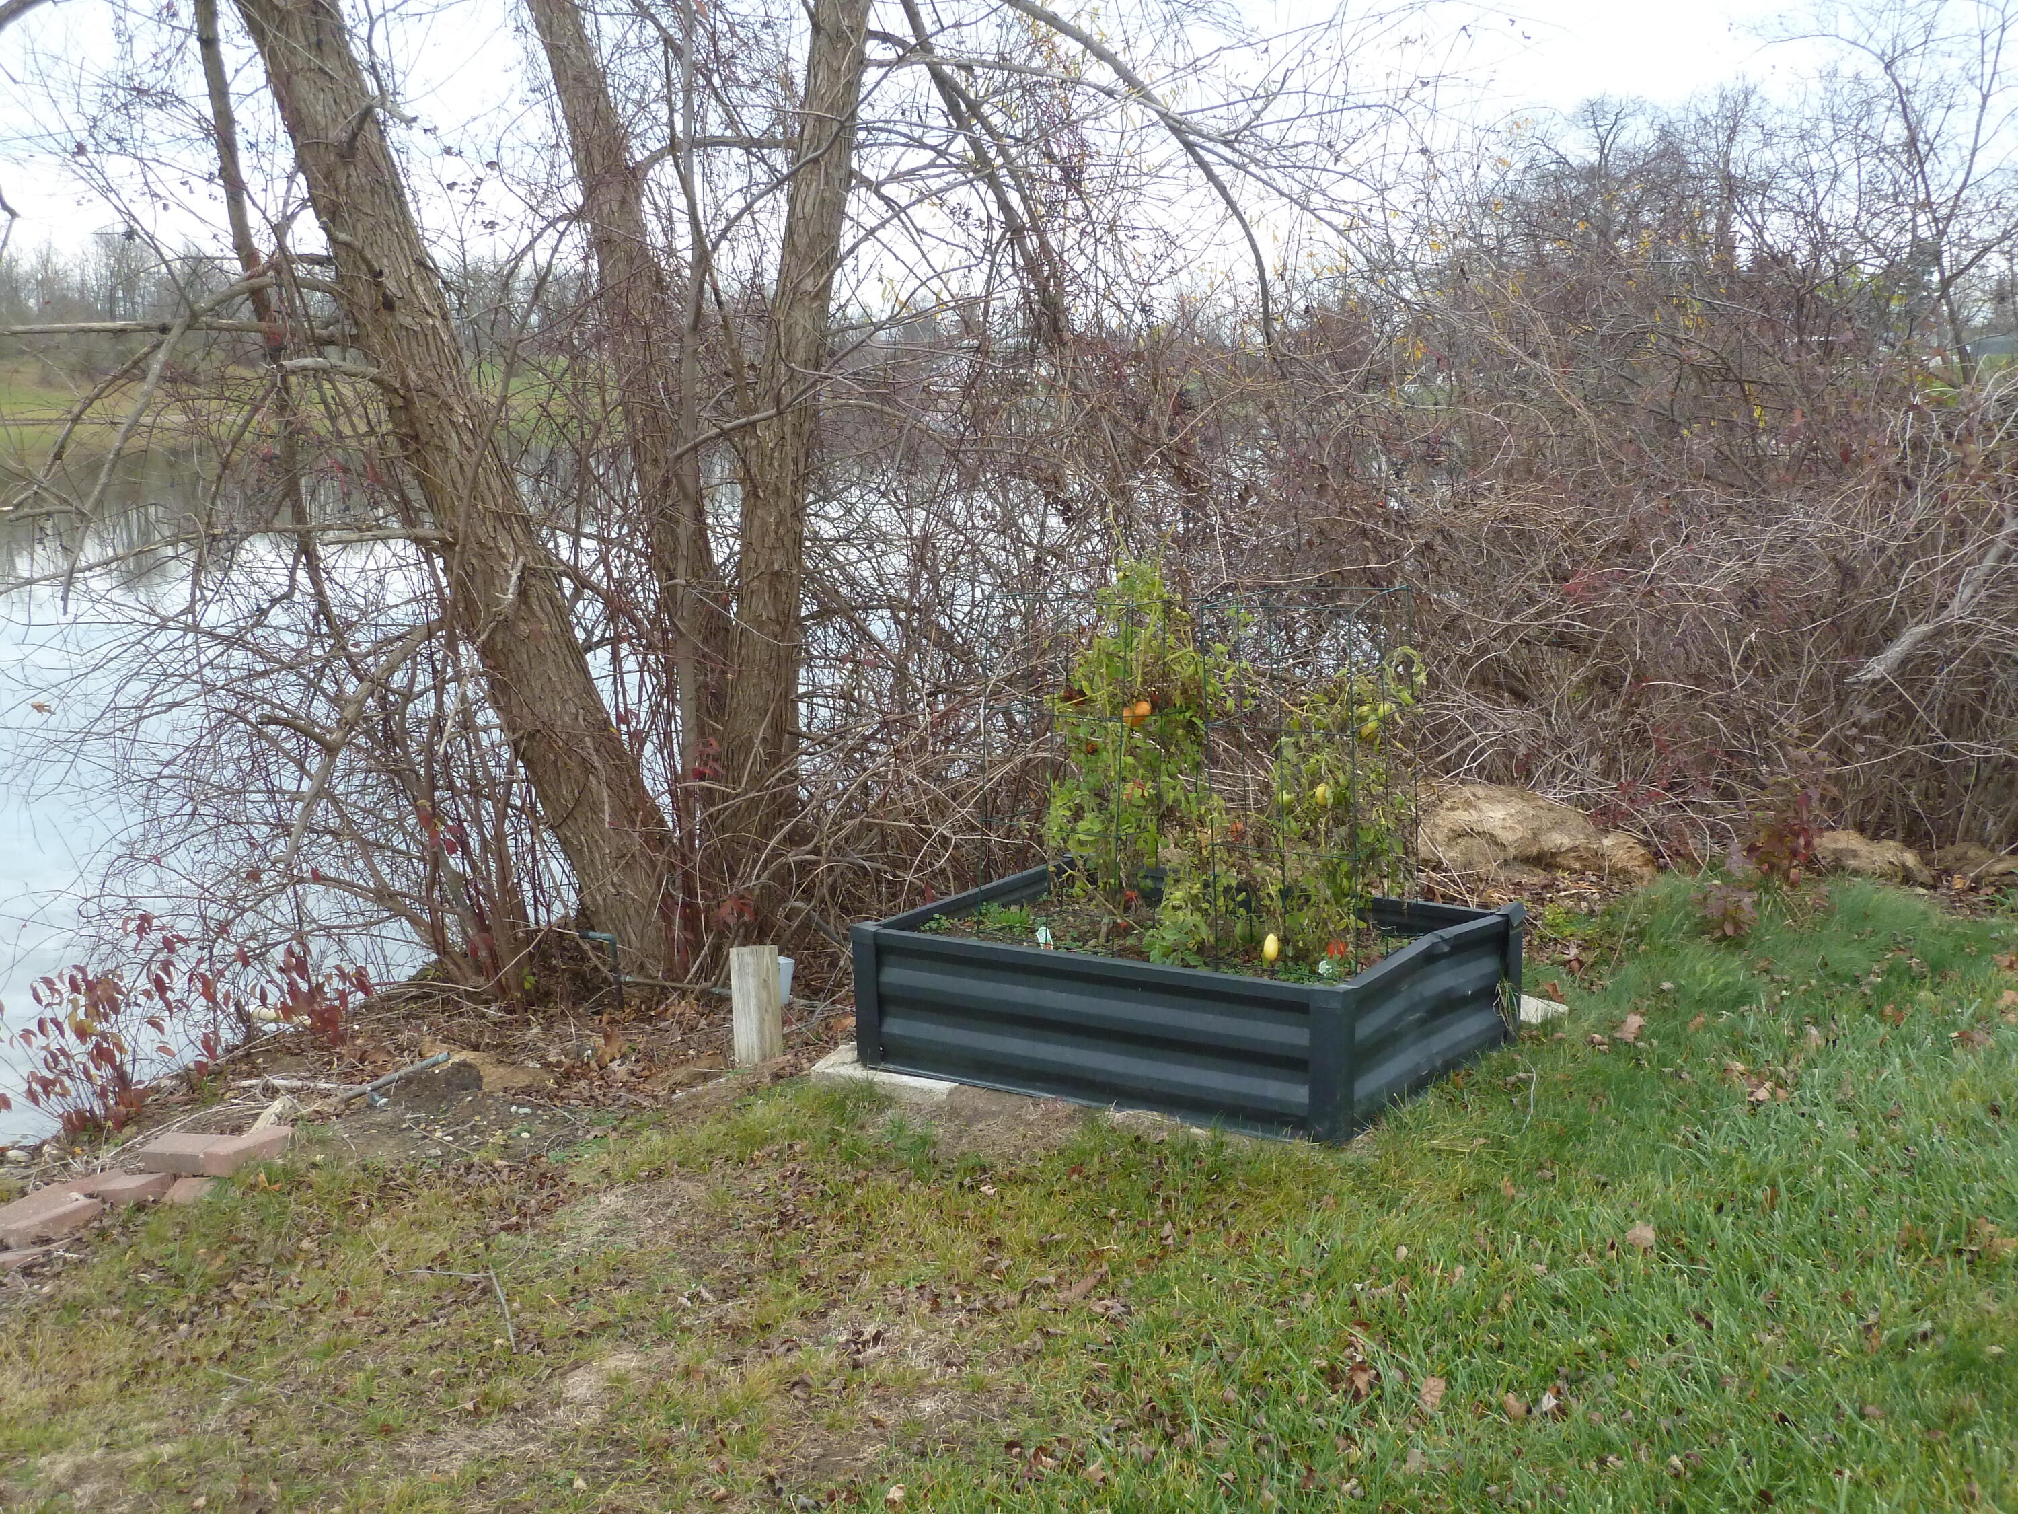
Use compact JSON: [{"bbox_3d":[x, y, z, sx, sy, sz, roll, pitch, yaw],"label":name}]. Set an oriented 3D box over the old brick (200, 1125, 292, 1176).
[{"bbox_3d":[-1.826,0.941,5.132,0.138,0.059,0.219,3,9,25],"label":"old brick"}]

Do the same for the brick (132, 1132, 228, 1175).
[{"bbox_3d":[-1.951,0.946,5.115,0.148,0.059,0.138,-1,8,4],"label":"brick"}]

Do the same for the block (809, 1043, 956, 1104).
[{"bbox_3d":[-0.240,0.739,4.875,0.374,0.073,0.207,3,9,27],"label":"block"}]

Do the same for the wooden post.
[{"bbox_3d":[-0.628,0.622,5.383,0.091,0.306,0.091,-5,-4,29],"label":"wooden post"}]

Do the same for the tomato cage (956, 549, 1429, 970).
[{"bbox_3d":[0.406,0.025,4.840,0.960,0.818,0.384,4,10,35],"label":"tomato cage"}]

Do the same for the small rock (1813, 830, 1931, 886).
[{"bbox_3d":[2.465,0.290,6.161,0.318,0.151,0.232,1,9,14],"label":"small rock"}]

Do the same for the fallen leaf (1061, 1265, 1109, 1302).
[{"bbox_3d":[0.125,0.875,3.569,0.091,0.030,0.076,-3,9,-11],"label":"fallen leaf"}]

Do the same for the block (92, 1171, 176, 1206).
[{"bbox_3d":[-2.041,1.010,5.069,0.123,0.059,0.187,5,11,37],"label":"block"}]

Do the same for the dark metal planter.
[{"bbox_3d":[0.414,0.523,4.930,1.222,0.313,0.924,4,10,35],"label":"dark metal planter"}]

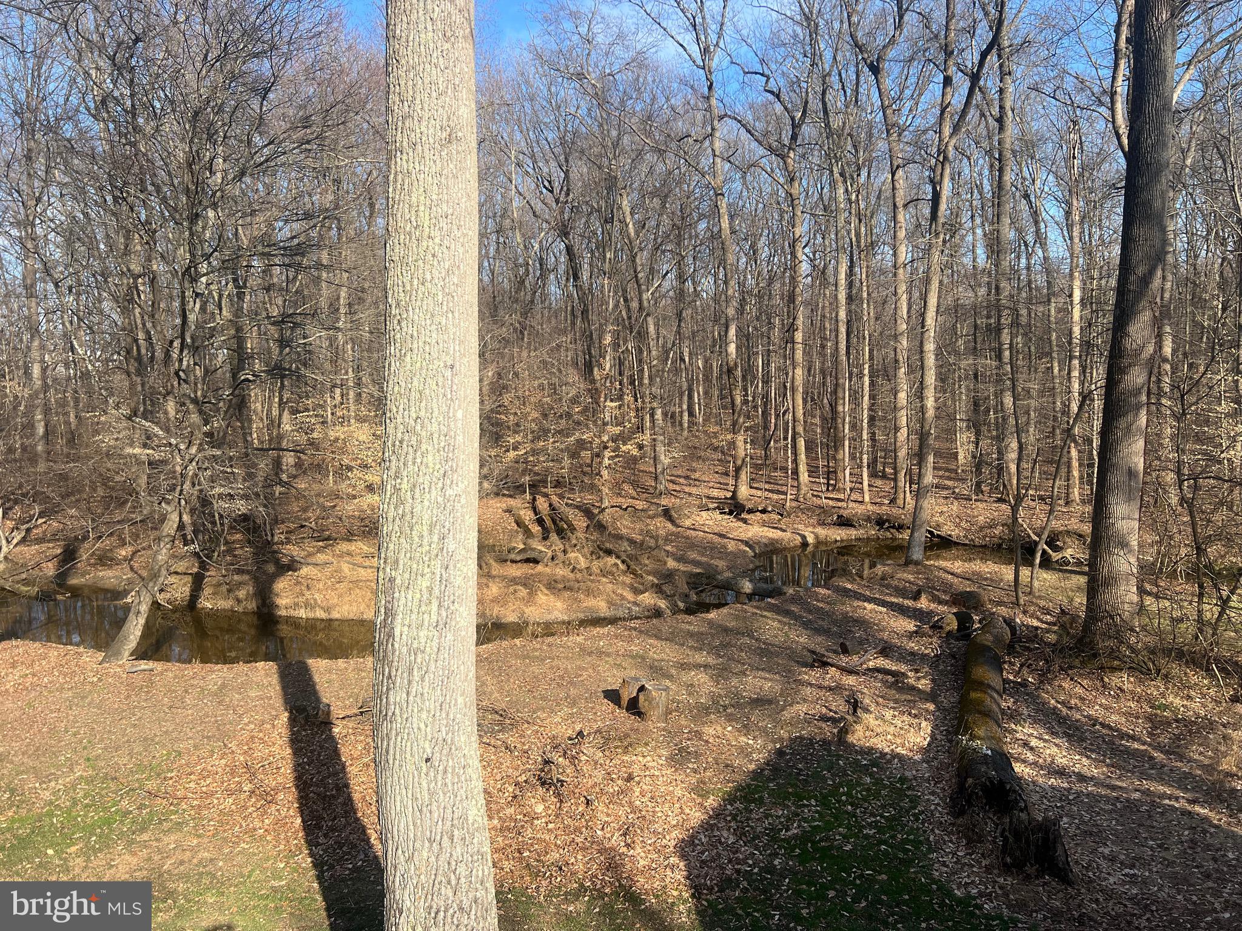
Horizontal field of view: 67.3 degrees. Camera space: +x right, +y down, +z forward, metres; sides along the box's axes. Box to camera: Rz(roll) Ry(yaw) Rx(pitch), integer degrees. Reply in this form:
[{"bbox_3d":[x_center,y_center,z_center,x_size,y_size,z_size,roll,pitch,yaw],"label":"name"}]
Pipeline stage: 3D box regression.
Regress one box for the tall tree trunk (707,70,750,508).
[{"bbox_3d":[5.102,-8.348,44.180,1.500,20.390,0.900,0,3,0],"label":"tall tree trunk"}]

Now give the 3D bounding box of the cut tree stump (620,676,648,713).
[{"bbox_3d":[0.190,3.433,14.058,0.410,0.470,0.410,0,3,0],"label":"cut tree stump"}]

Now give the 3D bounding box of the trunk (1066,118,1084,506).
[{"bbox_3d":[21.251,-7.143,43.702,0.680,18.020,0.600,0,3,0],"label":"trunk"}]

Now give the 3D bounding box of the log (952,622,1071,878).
[{"bbox_3d":[5.393,3.376,13.429,1.000,0.660,9.710,1,3,20],"label":"log"}]

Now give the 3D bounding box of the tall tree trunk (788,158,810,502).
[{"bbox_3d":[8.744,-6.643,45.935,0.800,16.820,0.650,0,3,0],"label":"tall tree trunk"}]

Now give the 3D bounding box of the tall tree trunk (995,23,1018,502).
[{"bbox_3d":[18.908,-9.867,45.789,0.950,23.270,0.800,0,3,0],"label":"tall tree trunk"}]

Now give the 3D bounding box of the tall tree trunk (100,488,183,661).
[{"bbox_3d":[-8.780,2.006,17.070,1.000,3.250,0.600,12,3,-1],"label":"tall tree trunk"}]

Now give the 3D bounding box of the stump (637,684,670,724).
[{"bbox_3d":[0.480,3.450,13.563,0.450,0.480,0.450,0,3,0],"label":"stump"}]

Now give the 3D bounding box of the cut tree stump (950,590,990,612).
[{"bbox_3d":[8.114,3.114,21.657,0.820,0.420,0.600,0,3,0],"label":"cut tree stump"}]

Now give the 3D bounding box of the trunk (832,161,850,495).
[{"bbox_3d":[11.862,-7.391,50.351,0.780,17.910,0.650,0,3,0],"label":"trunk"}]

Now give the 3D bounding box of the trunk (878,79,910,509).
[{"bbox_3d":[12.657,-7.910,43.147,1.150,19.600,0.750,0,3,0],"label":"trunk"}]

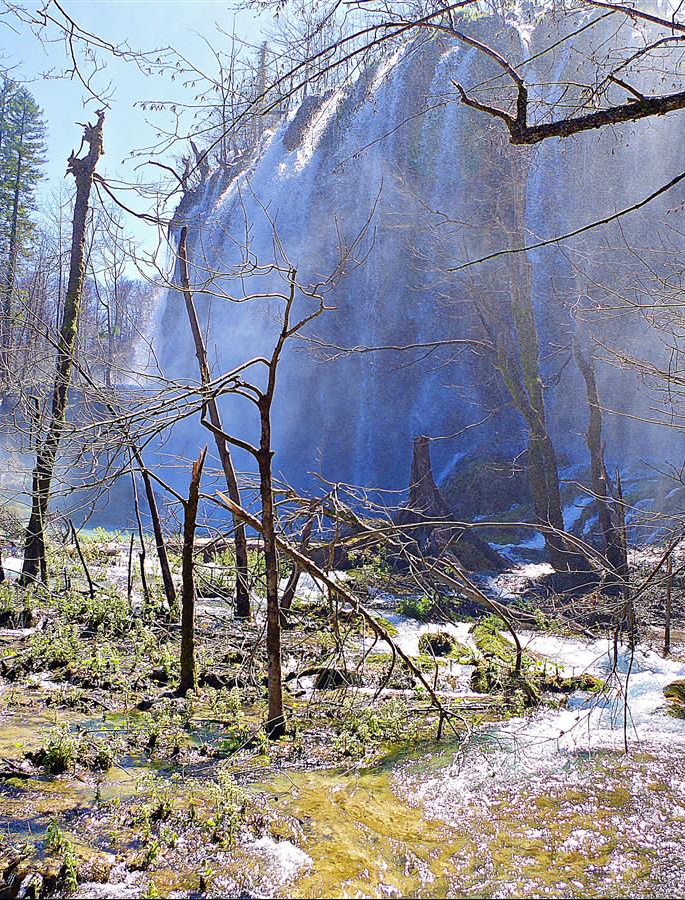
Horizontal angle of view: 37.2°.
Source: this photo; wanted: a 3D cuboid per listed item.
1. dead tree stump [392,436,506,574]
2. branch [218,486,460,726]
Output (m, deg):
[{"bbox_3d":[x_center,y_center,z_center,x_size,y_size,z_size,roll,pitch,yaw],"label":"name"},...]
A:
[{"bbox_3d":[1.780,0.868,16.800,1.800,2.250,1.500,0,-1,6],"label":"dead tree stump"},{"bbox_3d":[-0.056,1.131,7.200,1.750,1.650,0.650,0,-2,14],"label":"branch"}]

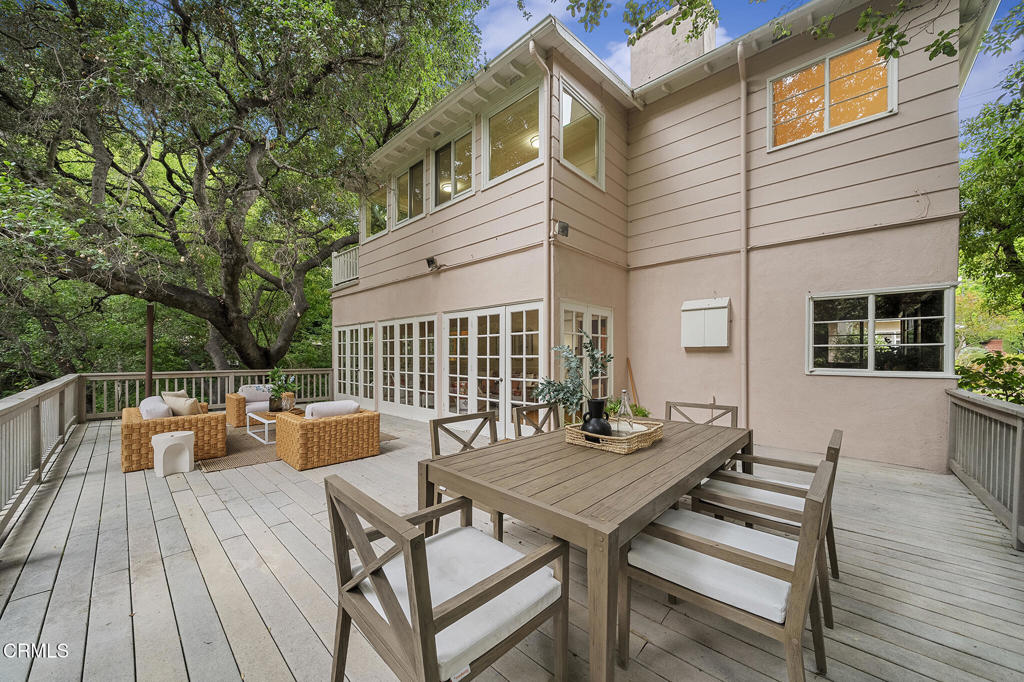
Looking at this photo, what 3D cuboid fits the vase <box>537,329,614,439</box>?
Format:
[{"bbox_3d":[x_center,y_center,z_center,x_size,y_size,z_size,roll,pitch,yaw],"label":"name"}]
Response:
[{"bbox_3d":[0.410,0.281,2.200,0.480,0.690,0.380,0,-2,3],"label":"vase"}]

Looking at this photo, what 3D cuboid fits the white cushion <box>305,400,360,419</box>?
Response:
[{"bbox_3d":[-2.220,0.938,4.270,0.200,0.360,0.630,-2,-3,41],"label":"white cushion"}]

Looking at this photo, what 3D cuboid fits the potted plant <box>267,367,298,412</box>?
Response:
[{"bbox_3d":[-3.952,0.827,5.850,0.450,0.760,0.450,-1,-2,41],"label":"potted plant"}]

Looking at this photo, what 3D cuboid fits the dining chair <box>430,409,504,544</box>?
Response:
[{"bbox_3d":[-0.123,0.961,2.257,0.560,0.870,0.630,2,-3,-44],"label":"dining chair"}]

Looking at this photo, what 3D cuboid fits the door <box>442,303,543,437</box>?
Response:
[{"bbox_3d":[-0.432,0.498,5.620,2.345,2.085,0.110,-1,-2,41],"label":"door"}]

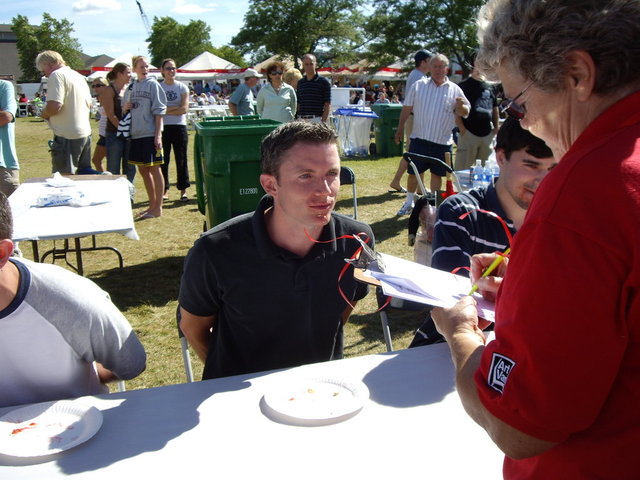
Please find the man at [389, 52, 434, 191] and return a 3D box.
[{"bbox_3d":[1.191,-1.469,9.043,0.580,1.820,0.500,-5,13,-23],"label":"man"}]

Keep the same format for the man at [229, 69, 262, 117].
[{"bbox_3d":[-1.063,-1.580,9.889,0.420,1.680,0.520,-4,13,-17],"label":"man"}]

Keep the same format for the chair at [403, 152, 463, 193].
[{"bbox_3d":[1.067,-0.340,6.143,0.490,0.790,0.470,-12,18,-43],"label":"chair"}]

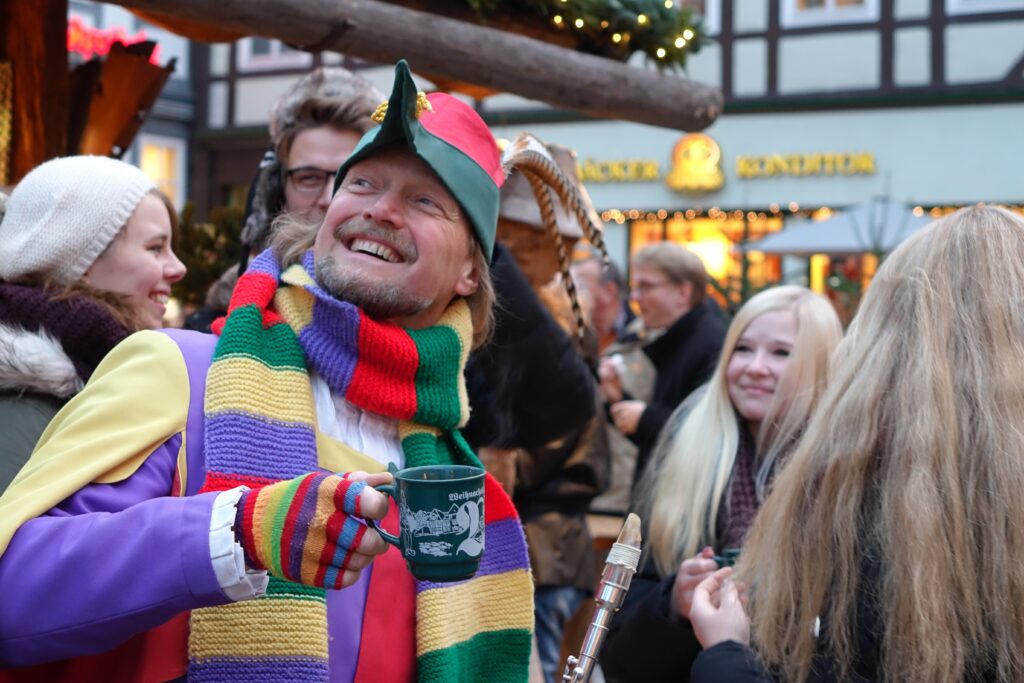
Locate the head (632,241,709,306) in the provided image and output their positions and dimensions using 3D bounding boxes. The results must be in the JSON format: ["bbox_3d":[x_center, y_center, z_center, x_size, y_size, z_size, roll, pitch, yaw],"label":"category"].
[{"bbox_3d":[0.450,-0.171,6.400,0.225,0.245,0.180,1,0,-20],"label":"head"}]

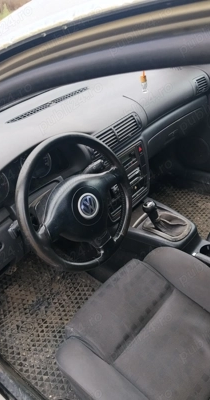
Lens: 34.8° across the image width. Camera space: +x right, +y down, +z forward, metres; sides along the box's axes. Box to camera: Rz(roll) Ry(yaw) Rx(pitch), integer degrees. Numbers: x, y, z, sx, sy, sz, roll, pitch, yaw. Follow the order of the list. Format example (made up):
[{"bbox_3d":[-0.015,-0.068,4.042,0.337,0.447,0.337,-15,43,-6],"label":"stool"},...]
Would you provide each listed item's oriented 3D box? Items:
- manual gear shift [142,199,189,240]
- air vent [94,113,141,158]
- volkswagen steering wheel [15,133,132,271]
[{"bbox_3d":[0.231,0.065,1.258,0.185,0.120,0.130,28,46,31],"label":"manual gear shift"},{"bbox_3d":[0.038,-0.233,1.228,0.285,0.085,0.040,-36,17,-36],"label":"air vent"},{"bbox_3d":[-0.076,0.004,0.935,0.085,0.380,0.380,-3,26,49],"label":"volkswagen steering wheel"}]

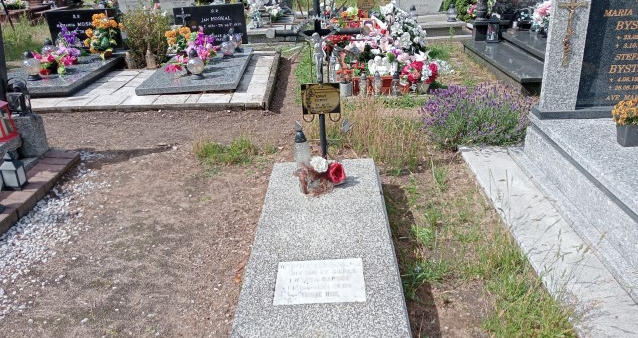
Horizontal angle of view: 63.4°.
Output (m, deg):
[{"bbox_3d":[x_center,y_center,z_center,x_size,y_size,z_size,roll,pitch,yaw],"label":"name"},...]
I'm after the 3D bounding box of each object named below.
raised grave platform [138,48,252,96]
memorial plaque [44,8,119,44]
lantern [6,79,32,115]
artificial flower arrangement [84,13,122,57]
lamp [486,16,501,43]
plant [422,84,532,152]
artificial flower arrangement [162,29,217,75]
[{"bbox_3d":[-1.434,-1.246,6.452,1.034,0.085,2.026,-2,24,0],"label":"raised grave platform"},{"bbox_3d":[-3.353,-1.976,7.405,0.986,0.567,0.084,-3,24,-1],"label":"memorial plaque"},{"bbox_3d":[-2.160,-0.528,3.741,0.116,0.251,0.116,-3,24,-1],"label":"lantern"},{"bbox_3d":[-2.867,-1.777,6.894,0.446,0.539,0.372,-3,24,0],"label":"artificial flower arrangement"},{"bbox_3d":[2.145,-1.734,6.377,0.135,0.307,0.135,-3,24,0],"label":"lamp"},{"bbox_3d":[1.213,-0.486,4.059,0.837,0.400,0.688,-3,24,0],"label":"plant"},{"bbox_3d":[-1.467,-1.356,5.872,0.558,0.465,0.391,-3,24,0],"label":"artificial flower arrangement"}]

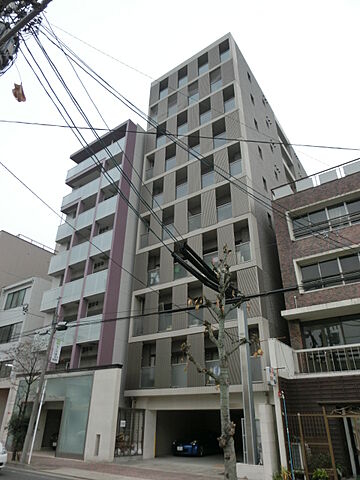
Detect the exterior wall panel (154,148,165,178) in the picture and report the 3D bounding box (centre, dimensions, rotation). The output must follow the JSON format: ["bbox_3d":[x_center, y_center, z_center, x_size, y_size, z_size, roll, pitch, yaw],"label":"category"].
[{"bbox_3d":[-1.435,-5.506,24.176,0.956,2.448,0.100,-18,-34,31],"label":"exterior wall panel"}]

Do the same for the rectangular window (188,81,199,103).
[{"bbox_3d":[1.133,-11.502,26.280,0.990,2.451,0.120,-17,-34,29],"label":"rectangular window"}]

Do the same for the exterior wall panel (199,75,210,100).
[{"bbox_3d":[1.855,-11.362,24.851,0.920,2.448,0.100,-18,-34,31],"label":"exterior wall panel"}]

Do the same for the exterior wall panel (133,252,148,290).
[{"bbox_3d":[-2.387,1.983,21.271,0.997,2.536,0.120,-17,-34,29],"label":"exterior wall panel"}]

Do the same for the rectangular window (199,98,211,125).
[{"bbox_3d":[1.931,-9.713,25.224,1.058,2.551,0.120,-18,-35,30],"label":"rectangular window"}]

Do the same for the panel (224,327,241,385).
[{"bbox_3d":[2.522,5.380,15.562,1.010,2.494,0.120,-17,-34,29],"label":"panel"}]

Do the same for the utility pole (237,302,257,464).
[{"bbox_3d":[2.882,6.013,14.584,0.300,6.772,0.300,-18,-35,30],"label":"utility pole"}]

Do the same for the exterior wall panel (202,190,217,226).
[{"bbox_3d":[1.793,-1.940,20.277,1.020,2.522,0.120,-17,-34,29],"label":"exterior wall panel"}]

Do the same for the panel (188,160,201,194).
[{"bbox_3d":[0.973,-4.294,22.758,1.020,2.551,0.100,-18,-35,30],"label":"panel"}]

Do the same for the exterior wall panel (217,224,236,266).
[{"bbox_3d":[2.597,0.355,18.355,1.010,2.508,0.120,-17,-34,29],"label":"exterior wall panel"}]

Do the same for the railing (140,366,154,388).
[{"bbox_3d":[-1.735,7.486,18.075,0.998,1.120,0.080,-18,-35,30],"label":"railing"}]

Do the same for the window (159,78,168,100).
[{"bbox_3d":[-1.409,-13.736,30.241,0.998,2.551,0.120,-18,-35,30],"label":"window"}]

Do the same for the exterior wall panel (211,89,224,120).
[{"bbox_3d":[2.771,-10.018,24.669,1.044,2.551,0.100,-18,-35,30],"label":"exterior wall panel"}]

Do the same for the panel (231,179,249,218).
[{"bbox_3d":[3.386,-2.290,18.476,0.945,2.448,0.100,-18,-34,31],"label":"panel"}]

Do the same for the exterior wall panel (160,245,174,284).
[{"bbox_3d":[-0.822,1.429,20.845,1.051,2.551,0.100,-18,-35,30],"label":"exterior wall panel"}]

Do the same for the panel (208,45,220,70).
[{"bbox_3d":[2.819,-14.522,26.625,1.010,2.522,0.120,-17,-34,29],"label":"panel"}]

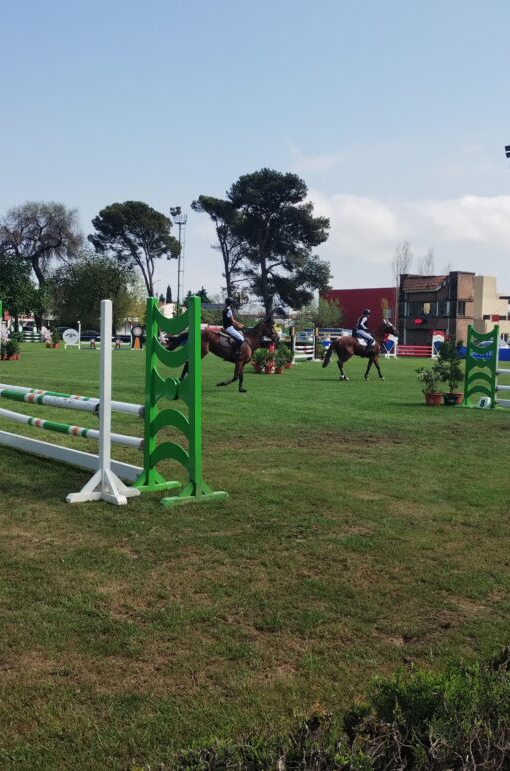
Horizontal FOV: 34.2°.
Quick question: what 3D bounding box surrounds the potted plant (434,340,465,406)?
[{"bbox_3d":[4.351,-0.320,18.557,0.680,1.461,0.680,2,4,0],"label":"potted plant"}]

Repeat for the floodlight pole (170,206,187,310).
[{"bbox_3d":[-8.696,-12.389,93.425,1.450,15.300,1.450,4,4,30],"label":"floodlight pole"}]

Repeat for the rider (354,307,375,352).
[{"bbox_3d":[3.604,-1.836,27.300,0.700,1.470,0.580,2,4,-2],"label":"rider"}]

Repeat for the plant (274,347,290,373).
[{"bbox_3d":[1.031,-1.005,31.762,0.620,1.070,0.620,2,4,0],"label":"plant"}]

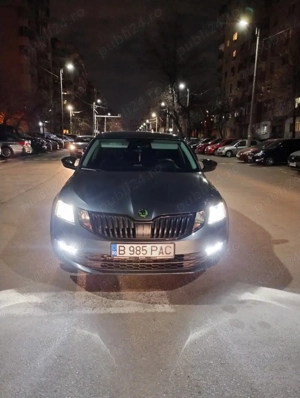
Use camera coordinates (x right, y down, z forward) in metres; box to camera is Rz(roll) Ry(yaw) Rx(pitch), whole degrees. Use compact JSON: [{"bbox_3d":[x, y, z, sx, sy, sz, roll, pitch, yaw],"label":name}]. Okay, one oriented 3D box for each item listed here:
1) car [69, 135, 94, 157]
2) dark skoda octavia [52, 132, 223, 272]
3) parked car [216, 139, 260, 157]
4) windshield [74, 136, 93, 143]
[{"bbox_3d":[-4.046,-3.409,20.547,1.770,1.450,4.400,1,11,-3],"label":"car"},{"bbox_3d":[-0.172,-0.265,4.860,1.840,1.460,4.650,1,11,-3],"label":"dark skoda octavia"},{"bbox_3d":[7.328,-4.147,25.548,4.200,1.460,1.680,-2,12,-16],"label":"parked car"},{"bbox_3d":[-4.006,-3.665,19.885,1.420,0.520,0.600,1,11,-3],"label":"windshield"}]

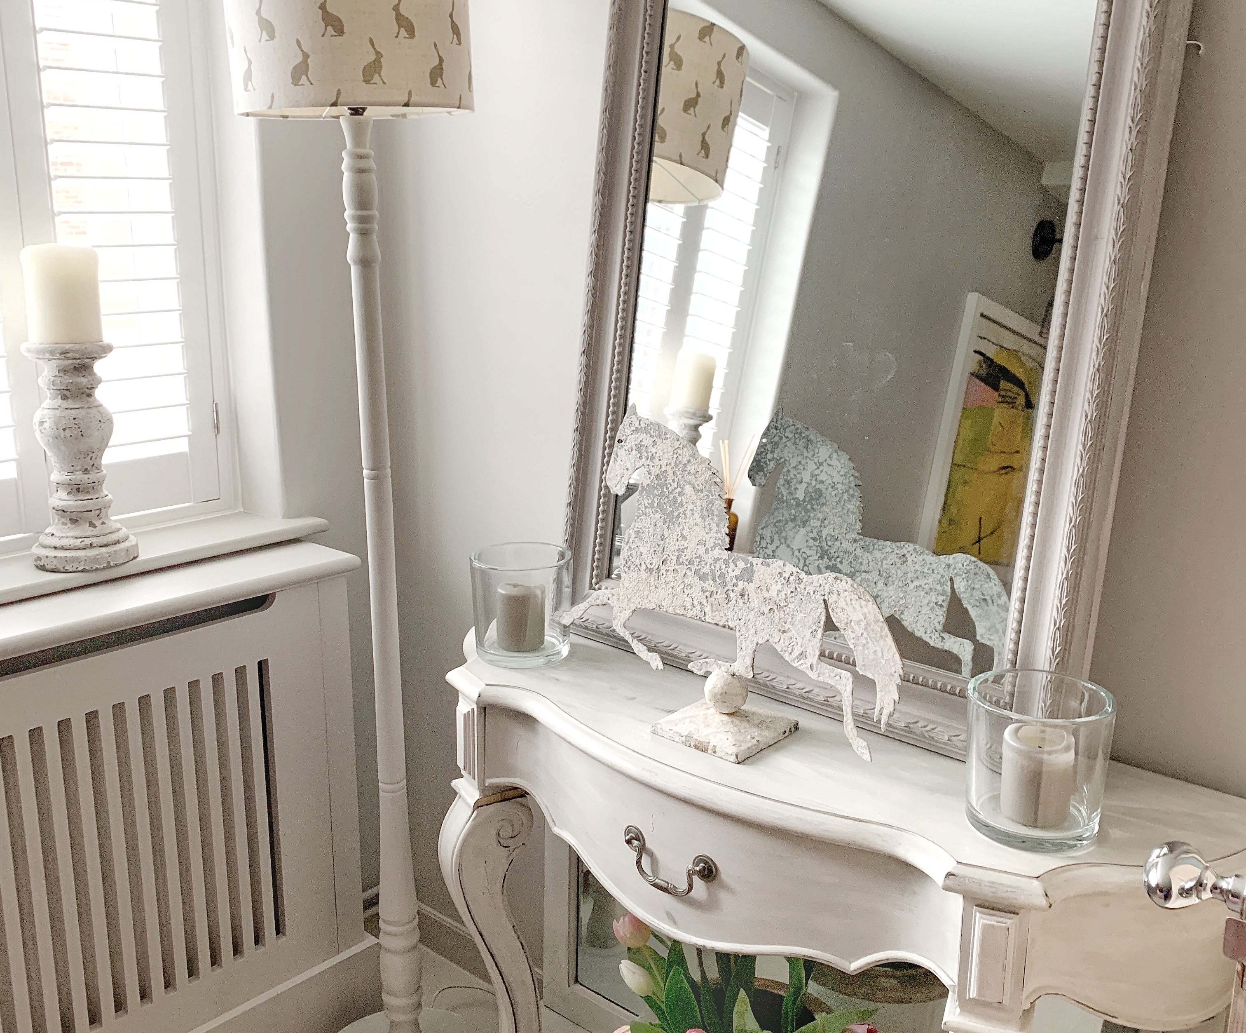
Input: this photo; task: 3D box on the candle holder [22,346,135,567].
[{"bbox_3d":[-0.790,-0.092,1.807,0.146,0.317,0.146,13,19,42],"label":"candle holder"}]

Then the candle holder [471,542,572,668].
[{"bbox_3d":[-0.133,0.117,1.657,0.134,0.134,0.134,0,14,0],"label":"candle holder"}]

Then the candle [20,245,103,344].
[{"bbox_3d":[-0.787,-0.310,1.754,0.100,0.131,0.100,13,19,42],"label":"candle"}]

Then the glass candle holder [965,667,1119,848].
[{"bbox_3d":[0.400,0.234,1.206,0.134,0.132,0.134,0,14,0],"label":"glass candle holder"}]

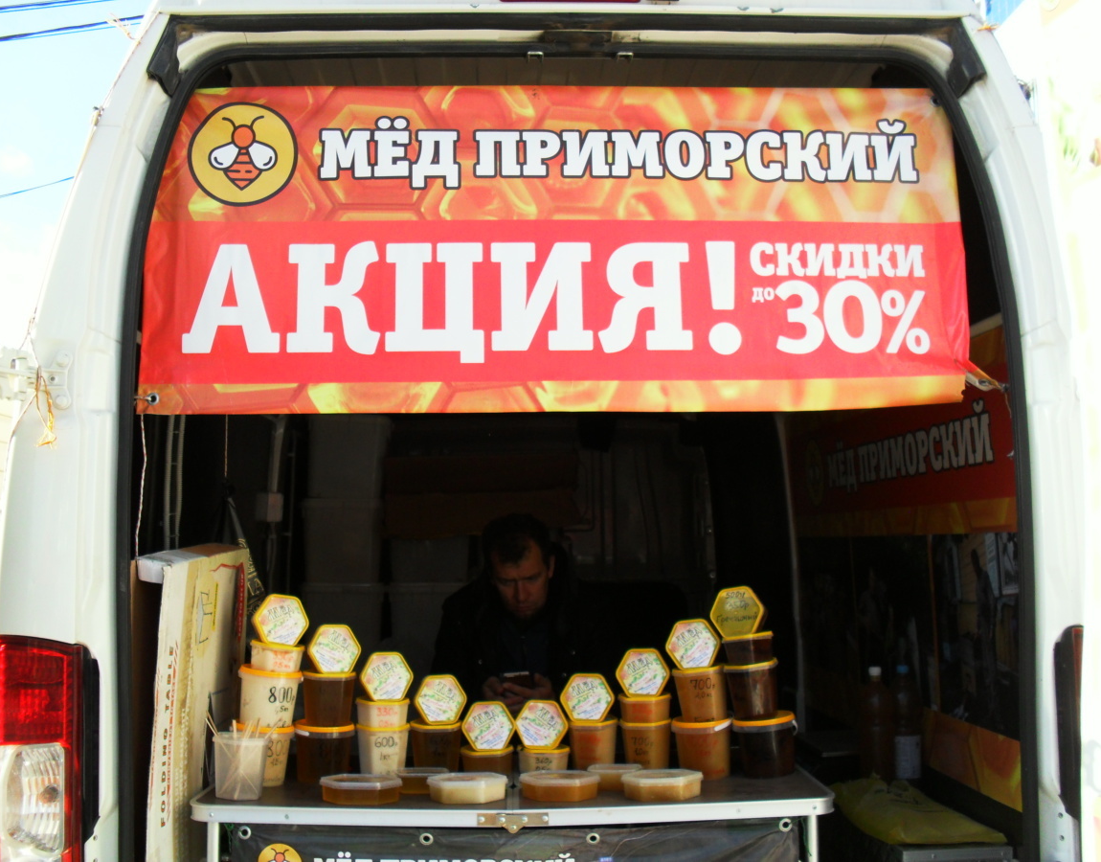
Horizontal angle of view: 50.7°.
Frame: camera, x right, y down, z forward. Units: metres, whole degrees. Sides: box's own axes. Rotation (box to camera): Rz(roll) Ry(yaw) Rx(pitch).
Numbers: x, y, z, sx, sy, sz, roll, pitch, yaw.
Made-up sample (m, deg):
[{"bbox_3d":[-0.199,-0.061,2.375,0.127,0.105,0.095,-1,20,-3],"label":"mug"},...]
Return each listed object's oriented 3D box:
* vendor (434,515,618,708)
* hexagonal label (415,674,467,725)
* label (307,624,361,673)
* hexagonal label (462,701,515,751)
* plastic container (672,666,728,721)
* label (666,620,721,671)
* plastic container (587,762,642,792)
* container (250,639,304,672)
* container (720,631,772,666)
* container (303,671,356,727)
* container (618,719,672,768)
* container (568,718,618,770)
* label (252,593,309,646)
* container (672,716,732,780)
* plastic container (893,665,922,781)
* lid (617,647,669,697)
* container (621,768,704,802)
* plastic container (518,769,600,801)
[{"bbox_3d":[-0.075,0.830,2.792,0.530,1.240,0.720,0,-6,-3],"label":"vendor"},{"bbox_3d":[-0.221,0.541,2.340,0.104,0.098,0.020,0,-5,-5],"label":"hexagonal label"},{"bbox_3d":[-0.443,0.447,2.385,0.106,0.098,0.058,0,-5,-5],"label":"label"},{"bbox_3d":[-0.131,0.630,2.482,0.112,0.103,0.022,0,-12,0],"label":"hexagonal label"},{"bbox_3d":[0.309,0.537,2.375,0.104,0.112,0.098,-4,-5,-3],"label":"plastic container"},{"bbox_3d":[0.287,0.430,2.345,0.106,0.099,0.020,-4,-5,-3],"label":"label"},{"bbox_3d":[0.128,0.686,2.295,0.110,0.042,0.078,0,-5,0],"label":"plastic container"},{"bbox_3d":[-0.571,0.471,2.418,0.112,0.056,0.100,4,-6,1],"label":"container"},{"bbox_3d":[0.417,0.460,2.465,0.110,0.069,0.102,-7,-6,16],"label":"container"},{"bbox_3d":[-0.457,0.554,2.404,0.112,0.109,0.101,0,-6,-3],"label":"container"},{"bbox_3d":[0.194,0.645,2.360,0.104,0.112,0.096,0,-5,-2],"label":"container"},{"bbox_3d":[0.088,0.647,2.360,0.102,0.112,0.100,1,-5,-10],"label":"container"},{"bbox_3d":[-0.557,0.390,2.395,0.112,0.097,0.018,7,-12,-16],"label":"label"},{"bbox_3d":[0.321,0.667,2.450,0.127,0.115,0.127,-2,-6,0],"label":"container"},{"bbox_3d":[0.870,0.727,2.850,0.080,0.305,0.080,0,-5,0],"label":"plastic container"},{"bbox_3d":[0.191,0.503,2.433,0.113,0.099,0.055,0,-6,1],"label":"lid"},{"bbox_3d":[0.218,0.687,2.256,0.156,0.040,0.125,-2,-7,-6],"label":"container"},{"bbox_3d":[0.020,0.696,2.274,0.157,0.040,0.125,-2,-6,0],"label":"plastic container"}]

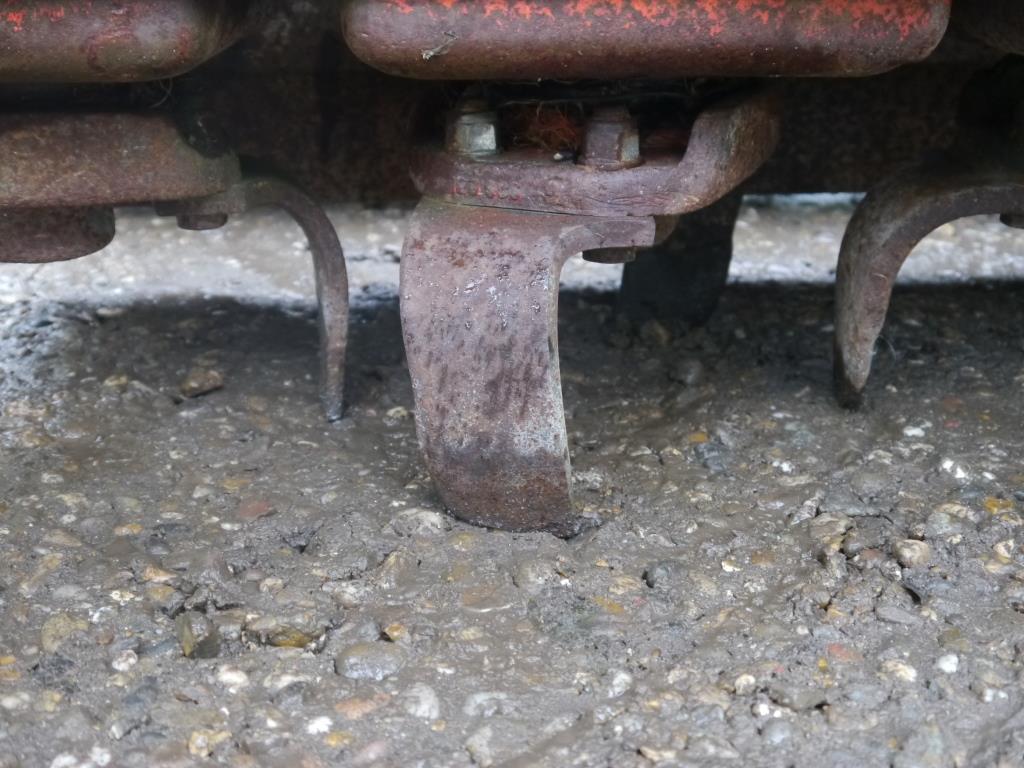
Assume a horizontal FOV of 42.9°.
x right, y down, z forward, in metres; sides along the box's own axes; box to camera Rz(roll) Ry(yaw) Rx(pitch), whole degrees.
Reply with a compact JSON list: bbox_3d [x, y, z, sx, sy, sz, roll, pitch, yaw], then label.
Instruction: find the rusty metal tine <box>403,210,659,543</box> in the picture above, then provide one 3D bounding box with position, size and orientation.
[{"bbox_3d":[0.012,-0.018,0.589,0.073,0.138,0.105,8,18,25],"label":"rusty metal tine"}]

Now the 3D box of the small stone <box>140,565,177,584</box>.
[{"bbox_3d":[-0.142,0.077,0.524,0.015,0.006,0.010,0,16,0],"label":"small stone"}]

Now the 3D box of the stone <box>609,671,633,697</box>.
[{"bbox_3d":[0.035,0.097,0.419,0.009,0.006,0.010,2,20,5],"label":"stone"}]

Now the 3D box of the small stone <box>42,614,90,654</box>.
[{"bbox_3d":[-0.153,0.086,0.446,0.016,0.009,0.018,-8,21,-20],"label":"small stone"}]

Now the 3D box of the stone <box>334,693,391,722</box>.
[{"bbox_3d":[-0.049,0.107,0.429,0.018,0.006,0.011,-4,17,-14],"label":"stone"}]

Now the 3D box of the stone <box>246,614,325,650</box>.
[{"bbox_3d":[-0.078,0.085,0.447,0.028,0.013,0.018,-4,20,-11],"label":"stone"}]

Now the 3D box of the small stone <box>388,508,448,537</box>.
[{"bbox_3d":[-0.041,0.061,0.574,0.026,0.009,0.020,0,16,0],"label":"small stone"}]

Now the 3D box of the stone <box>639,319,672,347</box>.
[{"bbox_3d":[0.084,-0.030,0.762,0.020,0.015,0.020,2,20,6],"label":"stone"}]

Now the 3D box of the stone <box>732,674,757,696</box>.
[{"bbox_3d":[0.075,0.097,0.418,0.008,0.005,0.009,4,20,11],"label":"stone"}]

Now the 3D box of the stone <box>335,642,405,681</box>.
[{"bbox_3d":[-0.047,0.091,0.429,0.022,0.011,0.017,-2,20,-7],"label":"stone"}]

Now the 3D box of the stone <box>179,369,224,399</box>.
[{"bbox_3d":[-0.182,0.000,0.766,0.025,0.015,0.020,-6,17,-19],"label":"stone"}]

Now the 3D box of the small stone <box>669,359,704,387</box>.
[{"bbox_3d":[0.106,-0.007,0.789,0.022,0.015,0.018,0,16,0],"label":"small stone"}]

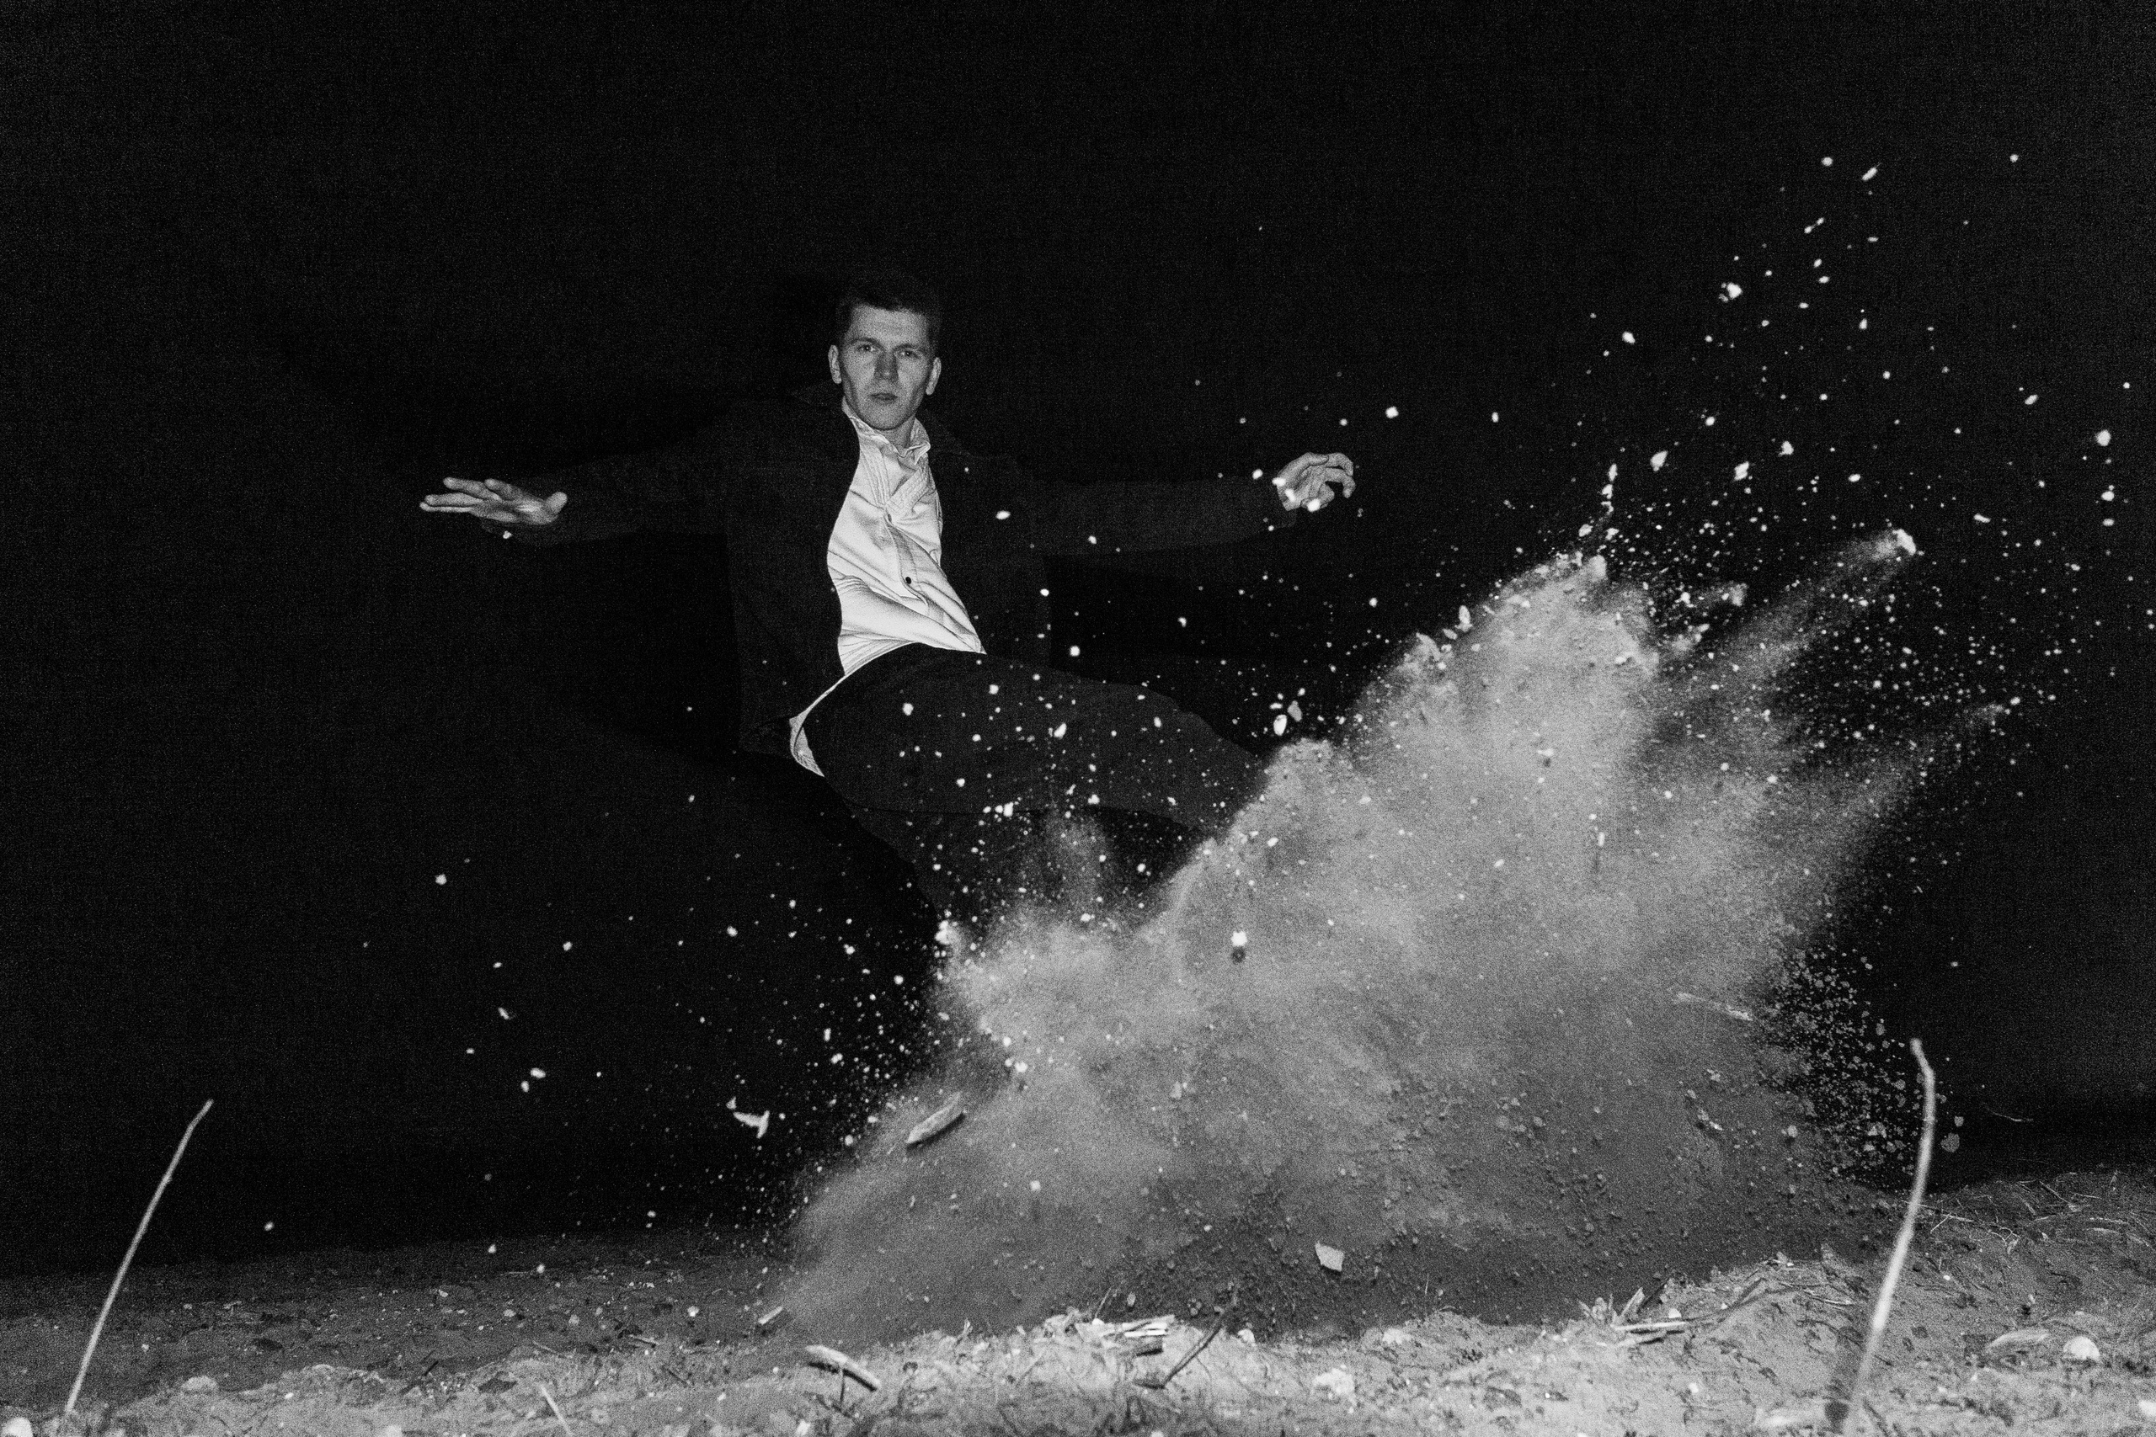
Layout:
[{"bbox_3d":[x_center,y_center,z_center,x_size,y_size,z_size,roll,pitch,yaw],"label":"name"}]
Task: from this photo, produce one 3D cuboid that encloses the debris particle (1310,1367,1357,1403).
[{"bbox_3d":[0.289,0.750,1.620,0.047,0.033,0.040,0,-11,0],"label":"debris particle"}]

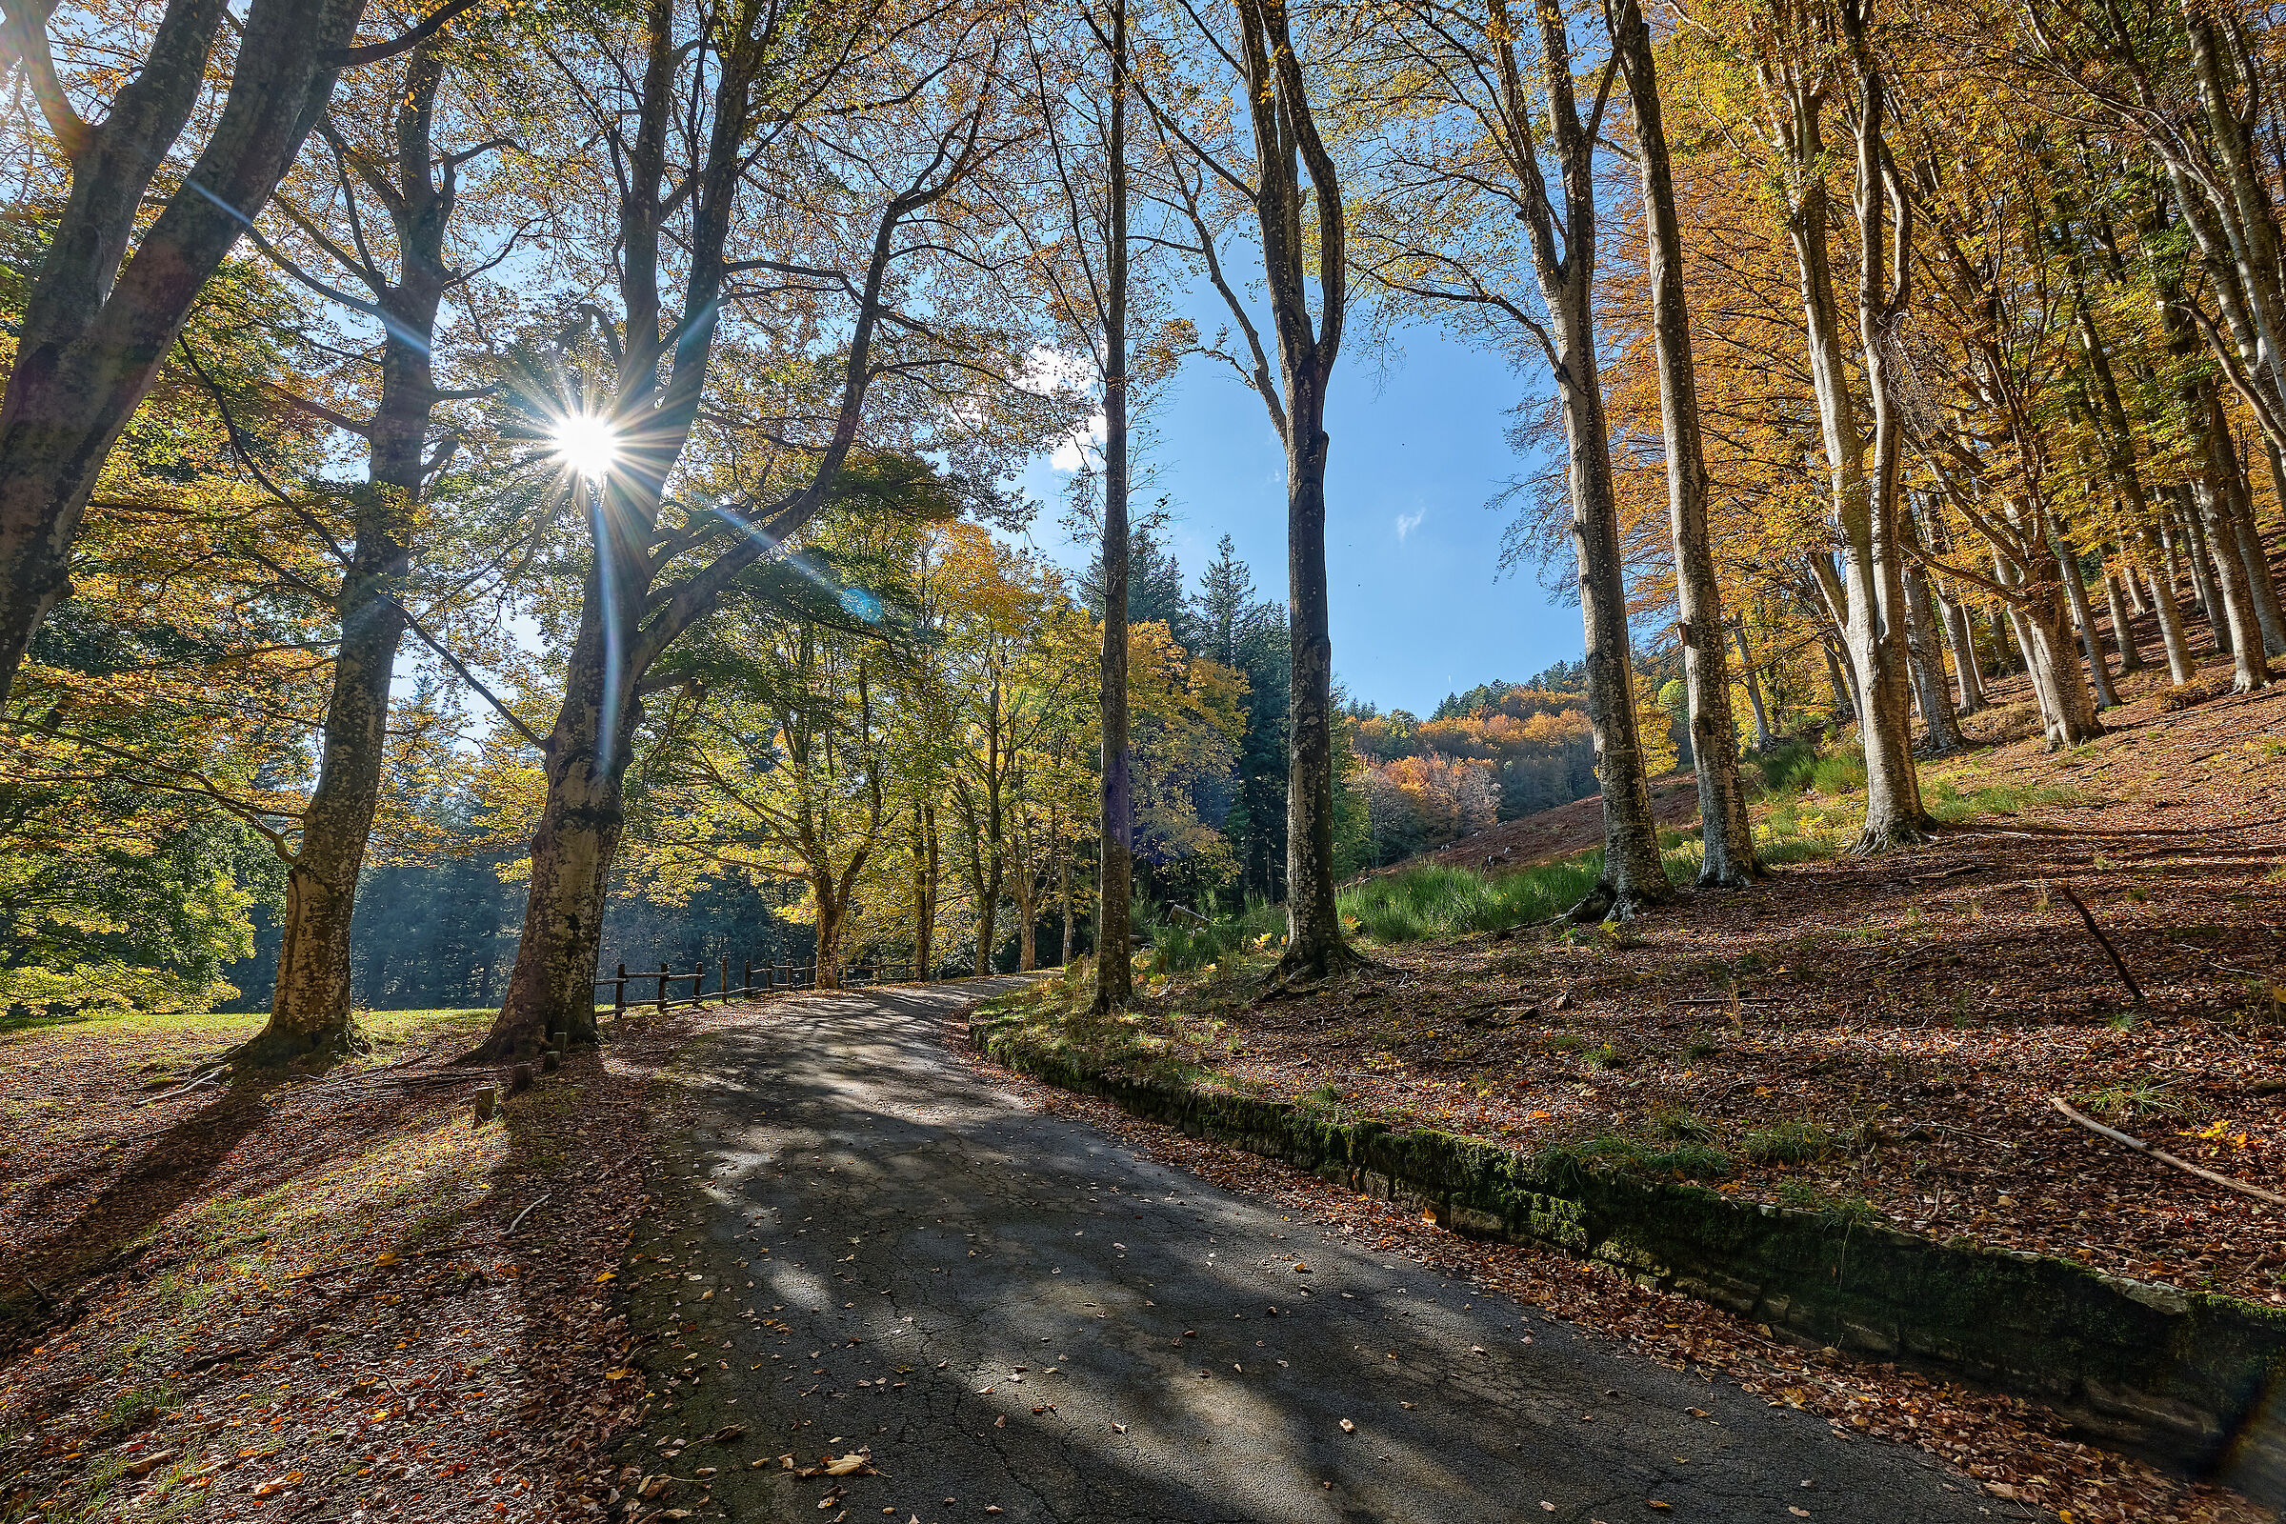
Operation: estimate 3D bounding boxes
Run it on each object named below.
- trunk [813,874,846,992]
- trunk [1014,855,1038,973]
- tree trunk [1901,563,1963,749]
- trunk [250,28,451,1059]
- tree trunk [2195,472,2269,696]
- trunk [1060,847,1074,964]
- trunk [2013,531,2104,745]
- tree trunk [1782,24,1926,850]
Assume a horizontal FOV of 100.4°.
[{"bbox_3d":[-10.170,5.516,30.909,0.850,3.710,0.800,4,-12,-18],"label":"trunk"},{"bbox_3d":[-5.406,7.007,44.148,0.900,5.400,0.800,1,-11,-7],"label":"trunk"},{"bbox_3d":[18.277,-2.464,22.088,0.650,4.620,0.650,-9,-14,40],"label":"tree trunk"},{"bbox_3d":[-10.500,-3.676,13.282,1.150,15.000,1.050,9,-14,-40],"label":"trunk"},{"bbox_3d":[26.948,-4.563,23.638,0.600,5.870,0.620,9,-14,-39],"label":"tree trunk"},{"bbox_3d":[-4.001,7.700,50.298,0.600,6.160,0.600,1,-11,-4],"label":"trunk"},{"bbox_3d":[16.617,-2.295,17.374,0.850,4.150,0.880,11,-15,-44],"label":"trunk"},{"bbox_3d":[11.945,-5.999,15.823,1.700,15.010,1.200,-9,-14,39],"label":"tree trunk"}]

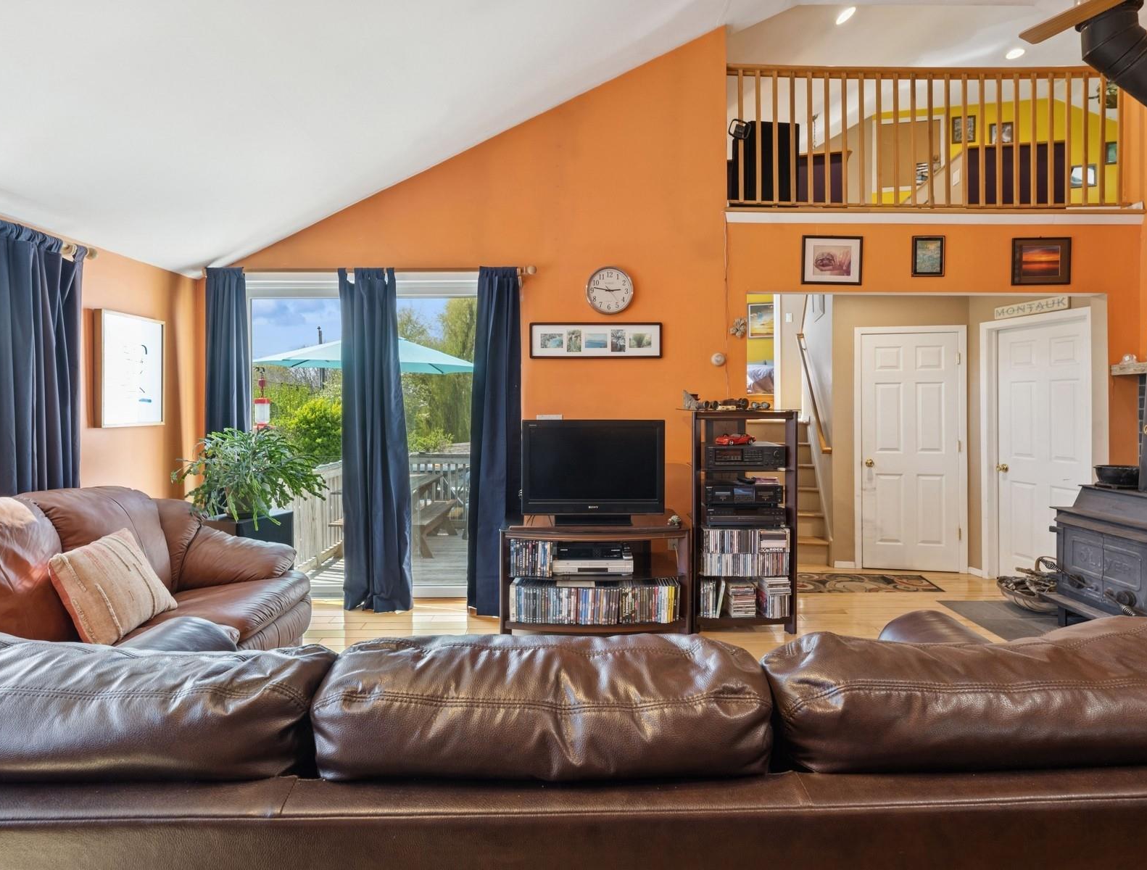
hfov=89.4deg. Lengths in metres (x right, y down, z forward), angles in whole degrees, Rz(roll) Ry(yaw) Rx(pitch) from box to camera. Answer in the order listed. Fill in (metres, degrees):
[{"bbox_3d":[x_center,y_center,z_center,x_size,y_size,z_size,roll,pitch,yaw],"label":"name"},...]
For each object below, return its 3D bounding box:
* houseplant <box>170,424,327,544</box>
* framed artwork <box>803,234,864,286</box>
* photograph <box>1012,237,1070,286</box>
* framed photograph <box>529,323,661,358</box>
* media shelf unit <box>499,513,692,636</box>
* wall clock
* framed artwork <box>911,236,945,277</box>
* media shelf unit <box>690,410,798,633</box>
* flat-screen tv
[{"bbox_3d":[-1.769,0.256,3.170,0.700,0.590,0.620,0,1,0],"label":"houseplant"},{"bbox_3d":[1.681,-1.131,3.760,0.389,0.312,0.022,0,1,0],"label":"framed artwork"},{"bbox_3d":[3.037,-1.124,3.760,0.386,0.309,0.022,0,1,0],"label":"photograph"},{"bbox_3d":[0.146,-0.605,3.730,0.851,0.234,0.026,0,1,0],"label":"framed photograph"},{"bbox_3d":[0.122,0.789,3.355,1.039,0.573,0.520,0,1,0],"label":"media shelf unit"},{"bbox_3d":[0.236,-0.935,3.730,0.307,0.307,0.045,0,1,0],"label":"wall clock"},{"bbox_3d":[2.304,-1.157,3.760,0.214,0.262,0.022,0,1,0],"label":"framed artwork"},{"bbox_3d":[0.937,0.465,3.375,0.583,1.231,0.420,0,1,0],"label":"media shelf unit"},{"bbox_3d":[0.115,0.214,3.345,0.816,0.593,0.200,0,1,0],"label":"flat-screen tv"}]

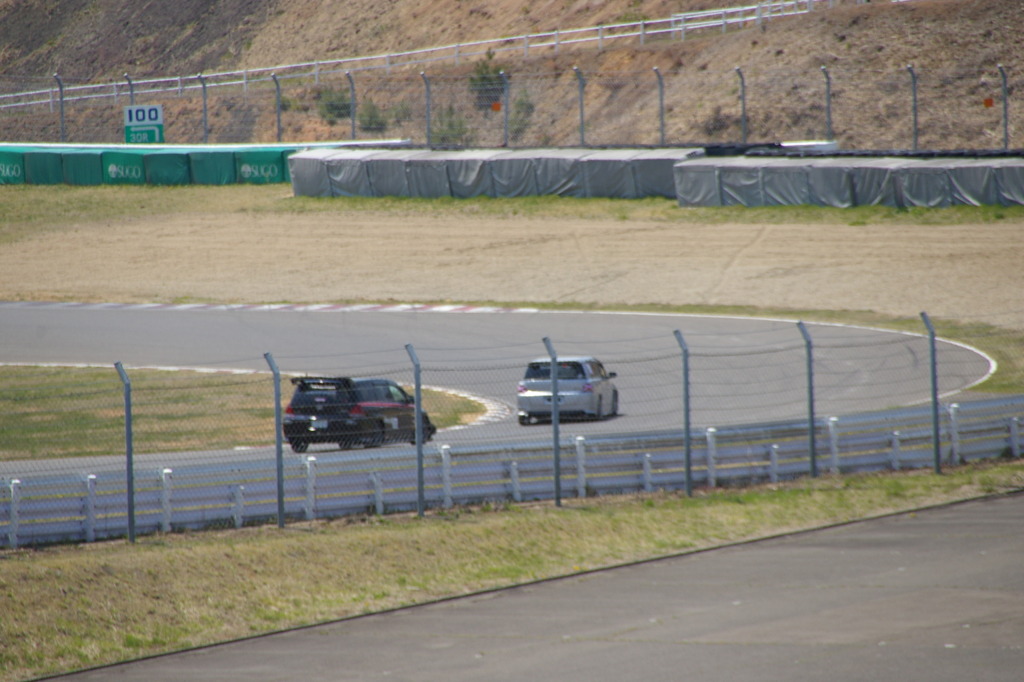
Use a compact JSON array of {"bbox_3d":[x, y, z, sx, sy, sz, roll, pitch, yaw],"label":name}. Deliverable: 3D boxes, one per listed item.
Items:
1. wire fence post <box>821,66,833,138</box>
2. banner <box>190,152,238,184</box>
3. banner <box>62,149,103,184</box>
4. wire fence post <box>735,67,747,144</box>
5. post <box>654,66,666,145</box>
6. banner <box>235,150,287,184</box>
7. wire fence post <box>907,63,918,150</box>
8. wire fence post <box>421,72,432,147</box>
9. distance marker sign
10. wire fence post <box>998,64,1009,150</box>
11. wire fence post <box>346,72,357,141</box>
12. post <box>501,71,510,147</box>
[{"bbox_3d":[8.819,-6.333,299.000,0.260,2.700,0.080,-4,3,-35],"label":"wire fence post"},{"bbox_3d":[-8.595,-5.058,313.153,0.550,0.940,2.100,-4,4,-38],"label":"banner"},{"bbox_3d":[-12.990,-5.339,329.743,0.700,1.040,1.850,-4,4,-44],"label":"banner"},{"bbox_3d":[6.773,-6.700,314.000,0.280,2.750,0.090,-3,3,-36],"label":"wire fence post"},{"bbox_3d":[4.231,-6.459,305.000,0.260,2.700,0.080,-4,3,-35],"label":"post"},{"bbox_3d":[-7.159,-5.026,311.153,0.550,0.940,2.150,-4,4,-38],"label":"banner"},{"bbox_3d":[11.132,-6.298,296.000,0.260,2.700,0.080,-4,3,-35],"label":"wire fence post"},{"bbox_3d":[-2.622,-6.854,327.000,0.280,2.750,0.090,-3,3,-36],"label":"wire fence post"},{"bbox_3d":[-11.011,-6.473,320.000,1.180,1.230,0.050,-2,3,-5],"label":"distance marker sign"},{"bbox_3d":[13.506,-6.234,293.000,0.260,2.700,0.080,-4,3,-35],"label":"wire fence post"},{"bbox_3d":[-4.983,-6.948,330.000,0.280,2.750,0.090,-3,3,-36],"label":"wire fence post"},{"bbox_3d":[-0.197,-6.781,323.500,0.280,2.750,0.090,-3,3,-36],"label":"post"}]

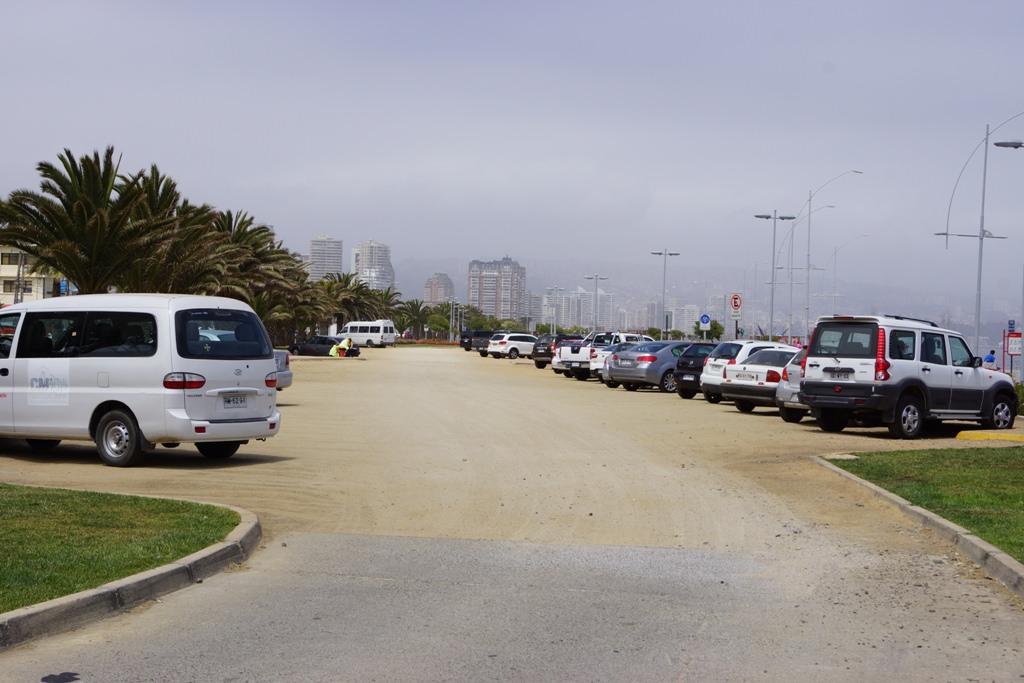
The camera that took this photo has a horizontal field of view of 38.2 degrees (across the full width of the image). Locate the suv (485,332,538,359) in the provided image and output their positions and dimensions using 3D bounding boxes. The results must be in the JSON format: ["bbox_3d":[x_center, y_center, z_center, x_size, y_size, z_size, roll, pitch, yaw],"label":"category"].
[{"bbox_3d":[0.673,0.296,98.102,4.850,1.720,1.860,1,0,-42],"label":"suv"}]

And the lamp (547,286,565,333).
[{"bbox_3d":[5.411,-2.891,183.990,2.200,7.700,0.350,1,0,-4],"label":"lamp"}]

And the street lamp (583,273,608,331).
[{"bbox_3d":[8.214,-2.669,144.990,2.200,7.700,0.350,1,0,-4],"label":"street lamp"}]

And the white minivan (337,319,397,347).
[{"bbox_3d":[-14.174,-0.704,142.083,5.700,2.620,1.950,2,0,37],"label":"white minivan"}]

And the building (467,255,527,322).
[{"bbox_3d":[-13.842,-41.347,1365.000,42.000,74.200,36.000,1,0,16],"label":"building"}]

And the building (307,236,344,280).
[{"bbox_3d":[-170.383,-51.905,1355.000,29.000,87.600,20.000,1,0,-14],"label":"building"}]

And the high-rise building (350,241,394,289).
[{"bbox_3d":[-121.691,-47.532,1295.000,36.000,81.800,30.000,1,0,-5],"label":"high-rise building"}]

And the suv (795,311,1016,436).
[{"bbox_3d":[6.774,0.594,25.022,4.400,1.940,1.800,1,0,-42],"label":"suv"}]

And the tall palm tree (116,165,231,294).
[{"bbox_3d":[-15.035,-3.358,64.000,6.800,8.510,6.800,1,0,0],"label":"tall palm tree"}]

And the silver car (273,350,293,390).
[{"bbox_3d":[-6.679,0.463,29.566,4.300,1.450,1.690,2,0,23],"label":"silver car"}]

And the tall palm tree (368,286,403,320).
[{"bbox_3d":[-17.035,-3.542,199.990,6.200,7.700,6.200,1,0,-1],"label":"tall palm tree"}]

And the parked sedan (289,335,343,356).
[{"bbox_3d":[-12.010,0.295,95.000,4.400,1.430,1.700,1,0,20],"label":"parked sedan"}]

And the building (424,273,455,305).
[{"bbox_3d":[-75.725,-39.286,1545.000,24.000,65.600,22.000,2,0,28],"label":"building"}]

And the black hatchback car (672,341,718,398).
[{"bbox_3d":[6.032,0.796,38.403,4.100,1.460,1.700,1,0,-40],"label":"black hatchback car"}]

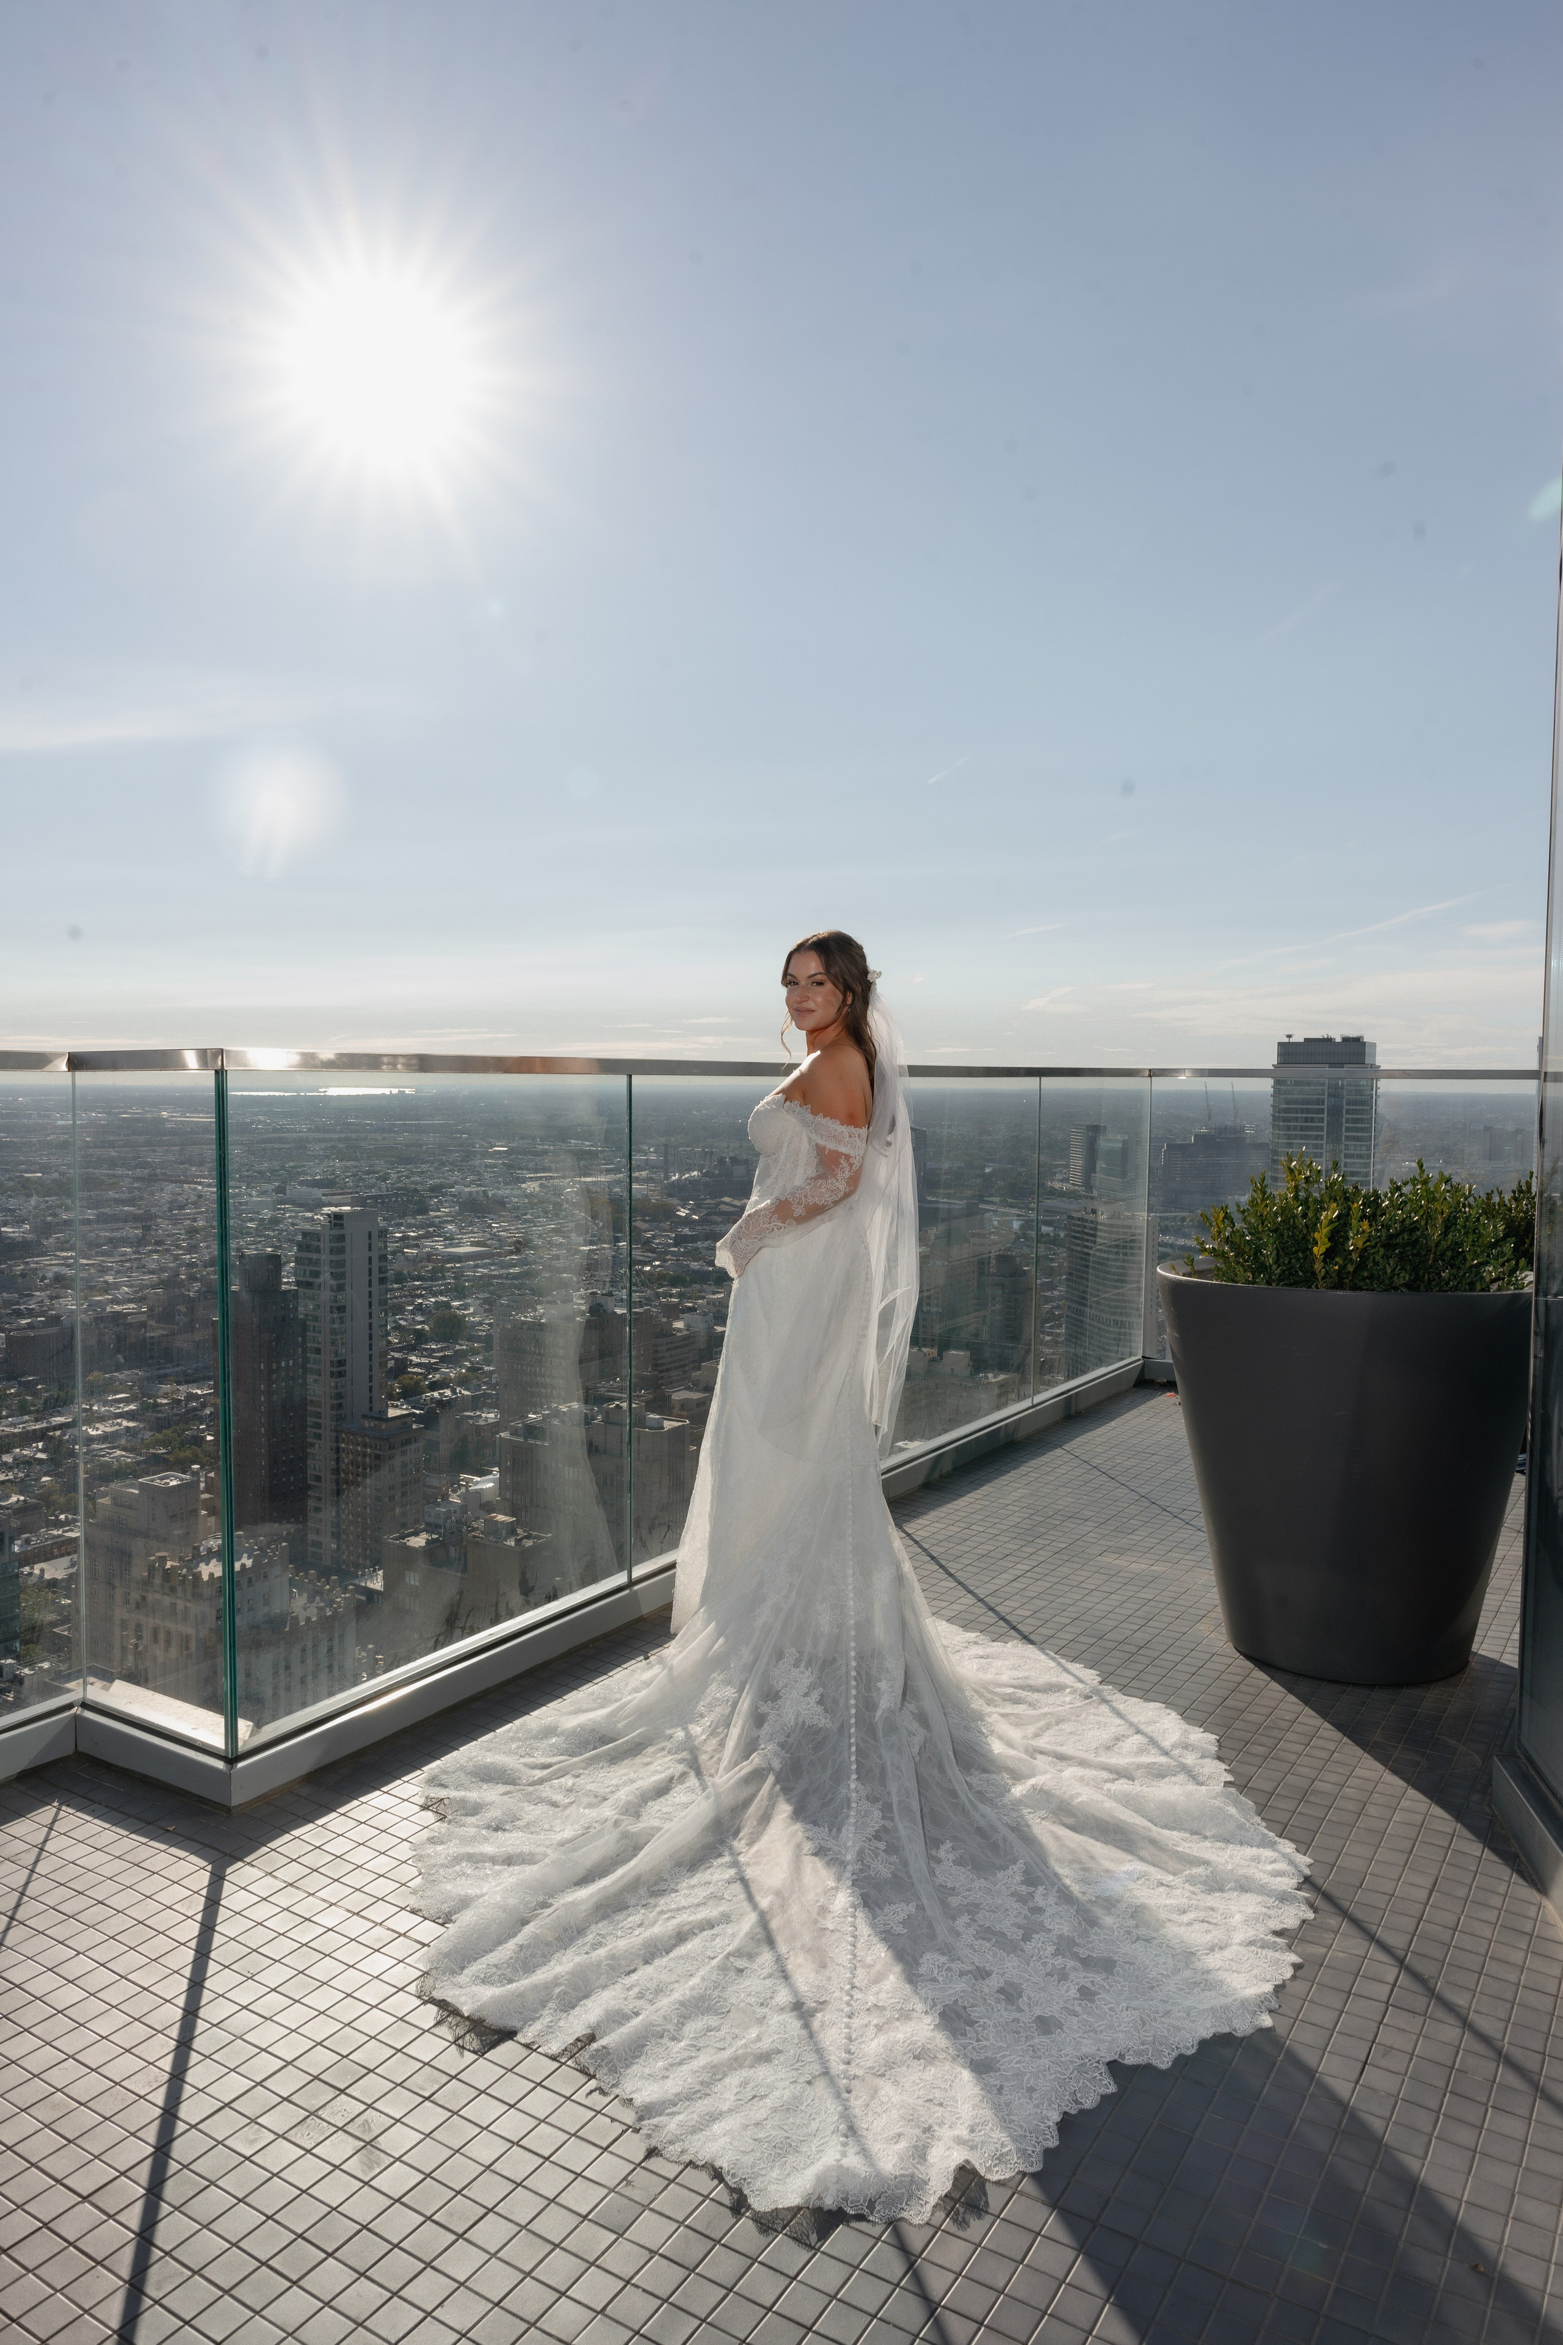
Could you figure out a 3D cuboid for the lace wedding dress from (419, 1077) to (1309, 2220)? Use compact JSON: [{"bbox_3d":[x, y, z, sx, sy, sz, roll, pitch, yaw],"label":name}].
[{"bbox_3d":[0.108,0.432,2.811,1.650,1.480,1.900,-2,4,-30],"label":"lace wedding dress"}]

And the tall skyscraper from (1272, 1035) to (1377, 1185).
[{"bbox_3d":[208.855,37.979,607.471,33.000,180.000,26.000,2,4,30],"label":"tall skyscraper"}]

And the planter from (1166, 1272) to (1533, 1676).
[{"bbox_3d":[1.356,0.676,3.728,0.909,0.901,0.909,0,3,0],"label":"planter"}]

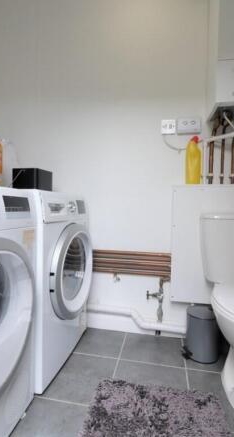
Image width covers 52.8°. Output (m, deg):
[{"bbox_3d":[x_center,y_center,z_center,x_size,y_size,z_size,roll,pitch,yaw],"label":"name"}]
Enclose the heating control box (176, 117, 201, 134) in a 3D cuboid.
[{"bbox_3d":[0.430,-0.549,1.404,0.142,0.090,0.034,1,3,11],"label":"heating control box"}]

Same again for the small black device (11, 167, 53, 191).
[{"bbox_3d":[-0.456,-0.193,1.279,0.138,0.128,0.150,1,3,11],"label":"small black device"}]

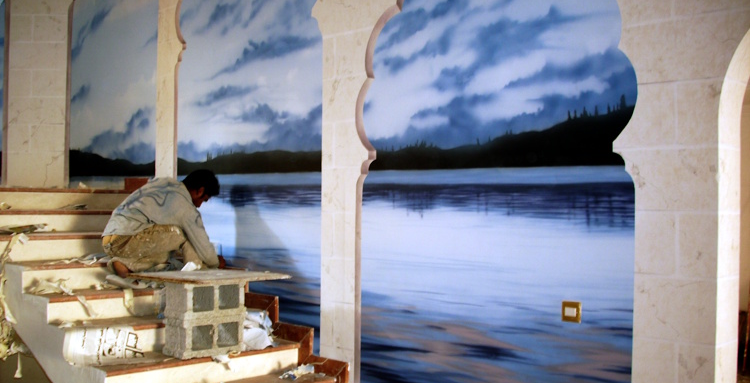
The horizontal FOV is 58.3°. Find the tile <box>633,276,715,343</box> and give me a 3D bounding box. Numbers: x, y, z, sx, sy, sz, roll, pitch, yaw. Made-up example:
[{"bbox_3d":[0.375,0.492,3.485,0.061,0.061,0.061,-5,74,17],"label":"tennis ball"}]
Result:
[{"bbox_3d":[1.054,0.415,2.365,0.281,0.232,0.020,-2,-3,40],"label":"tile"}]

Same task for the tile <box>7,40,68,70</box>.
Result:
[{"bbox_3d":[-3.020,-1.214,6.041,0.521,0.248,0.022,0,0,-2],"label":"tile"}]

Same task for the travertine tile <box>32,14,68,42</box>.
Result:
[{"bbox_3d":[-2.690,-1.352,5.585,0.295,0.226,0.020,0,-2,0],"label":"travertine tile"}]

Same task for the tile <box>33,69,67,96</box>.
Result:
[{"bbox_3d":[-2.921,-0.972,6.044,0.305,0.247,0.022,0,0,-2],"label":"tile"}]

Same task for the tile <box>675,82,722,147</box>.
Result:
[{"bbox_3d":[1.123,-0.268,2.332,0.140,0.229,0.020,-2,-3,40],"label":"tile"}]

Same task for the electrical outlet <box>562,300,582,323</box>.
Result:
[{"bbox_3d":[0.826,0.508,2.825,0.085,0.086,0.012,0,0,37],"label":"electrical outlet"}]

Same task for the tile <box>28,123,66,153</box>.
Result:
[{"bbox_3d":[-2.700,-0.442,5.552,0.299,0.230,0.020,0,-2,0],"label":"tile"}]

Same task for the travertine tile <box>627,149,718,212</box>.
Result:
[{"bbox_3d":[1.157,-0.044,2.622,0.337,0.250,0.022,0,0,38],"label":"travertine tile"}]

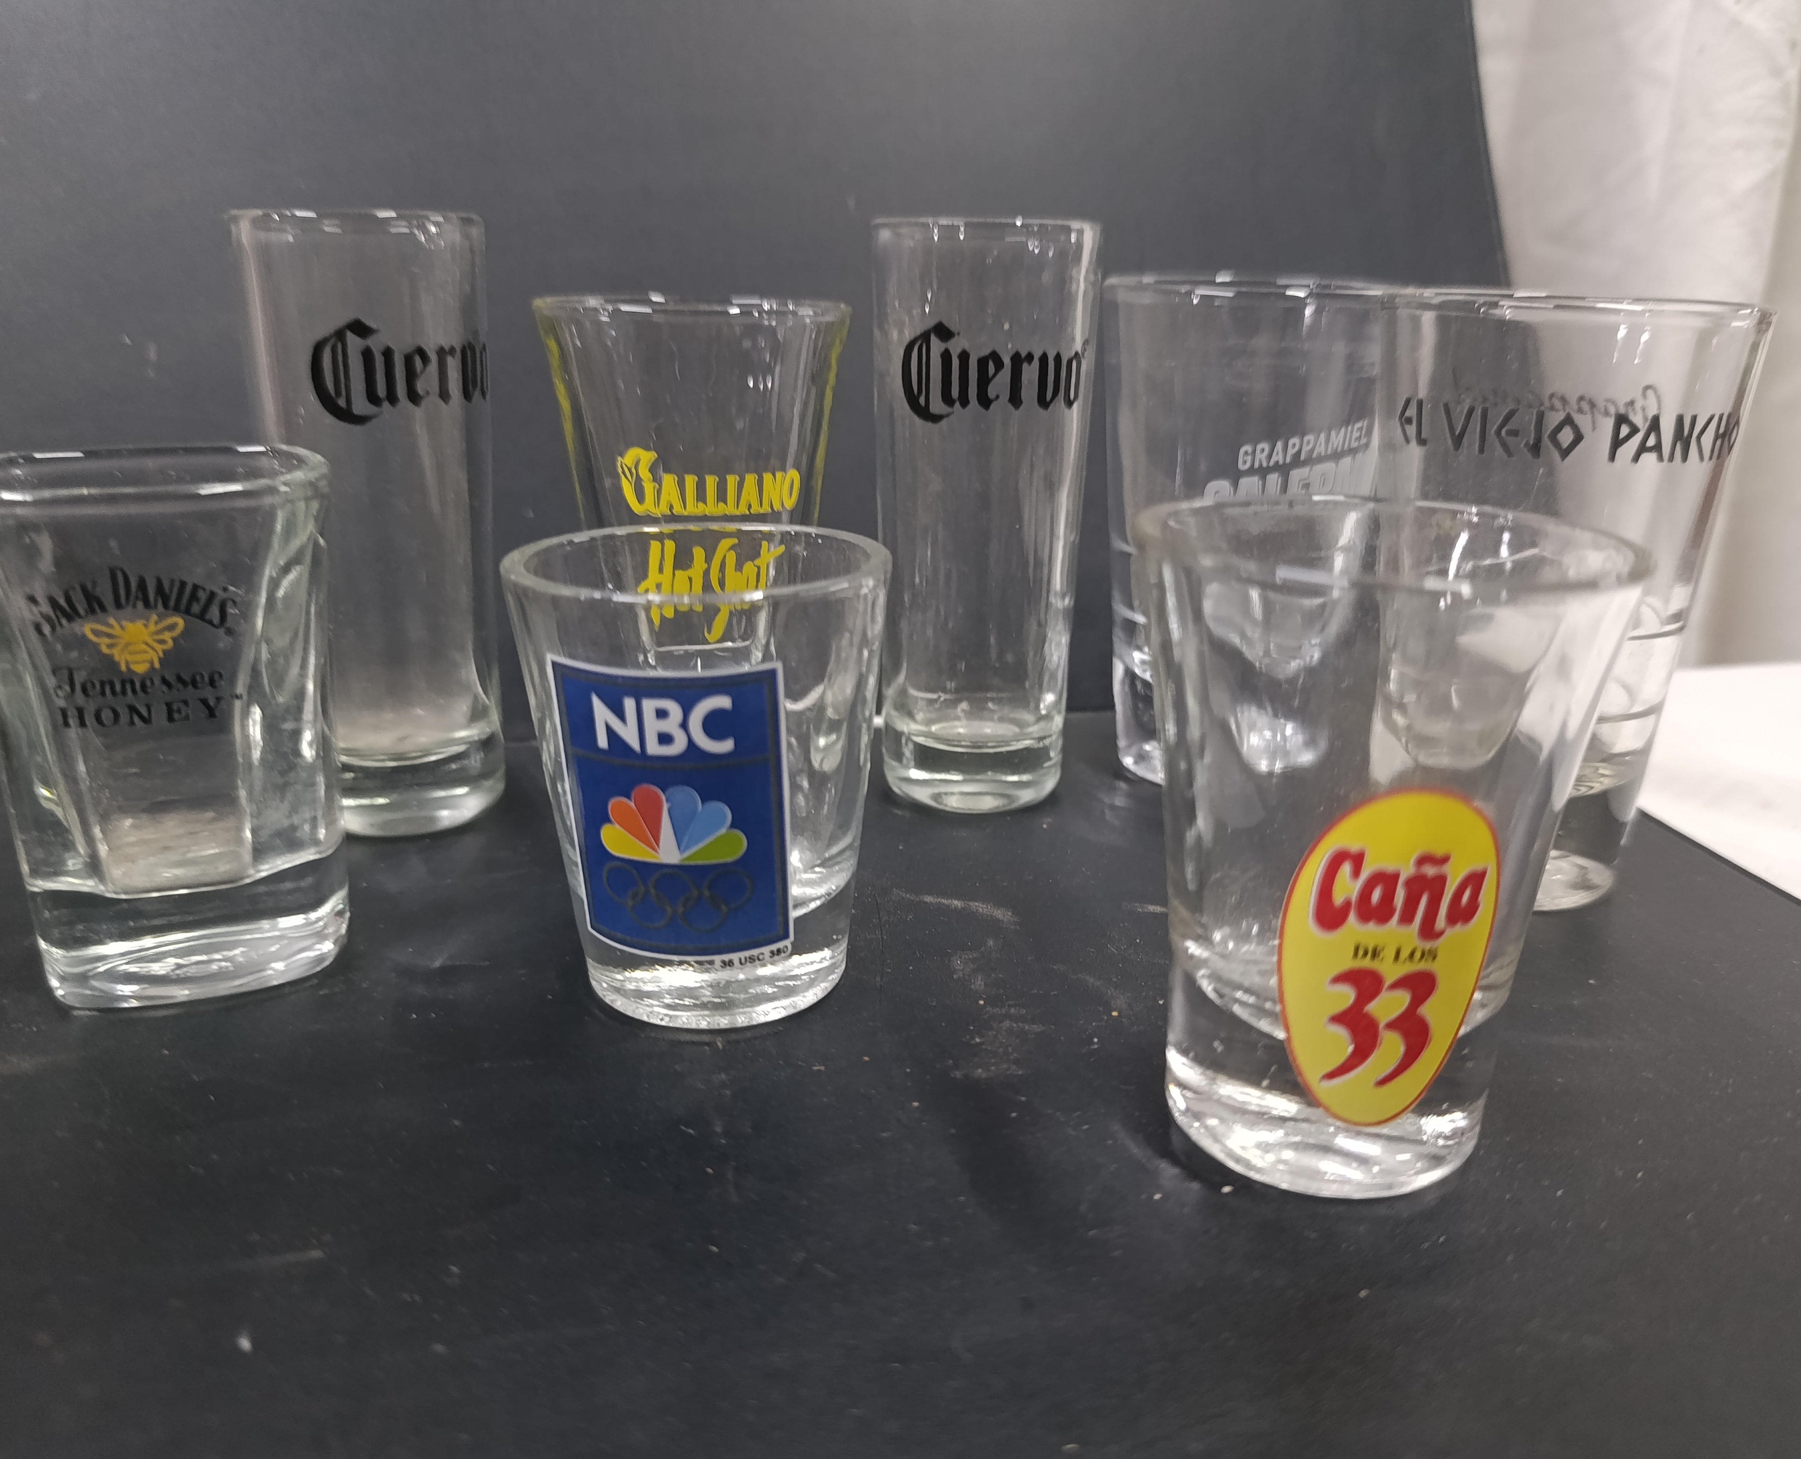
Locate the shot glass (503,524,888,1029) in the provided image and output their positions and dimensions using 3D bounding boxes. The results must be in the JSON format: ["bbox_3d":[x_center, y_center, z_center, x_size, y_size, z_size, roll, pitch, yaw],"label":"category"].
[{"bbox_3d":[-0.027,0.006,0.189,0.051,0.060,0.051,1,19,2],"label":"shot glass"}]

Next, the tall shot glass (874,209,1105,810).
[{"bbox_3d":[0.014,-0.039,0.254,0.040,0.105,0.040,1,19,1],"label":"tall shot glass"}]

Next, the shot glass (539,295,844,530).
[{"bbox_3d":[-0.037,-0.032,0.250,0.055,0.092,0.055,-4,19,-13],"label":"shot glass"}]

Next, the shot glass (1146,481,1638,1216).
[{"bbox_3d":[0.051,0.013,0.154,0.052,0.070,0.052,2,19,5],"label":"shot glass"}]

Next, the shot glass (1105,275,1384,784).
[{"bbox_3d":[0.068,-0.040,0.269,0.059,0.097,0.059,-1,19,-5],"label":"shot glass"}]

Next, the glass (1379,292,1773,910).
[{"bbox_3d":[0.102,-0.022,0.223,0.055,0.094,0.055,7,19,17],"label":"glass"}]

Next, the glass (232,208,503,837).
[{"bbox_3d":[-0.091,-0.036,0.240,0.040,0.105,0.040,-14,24,-37],"label":"glass"}]

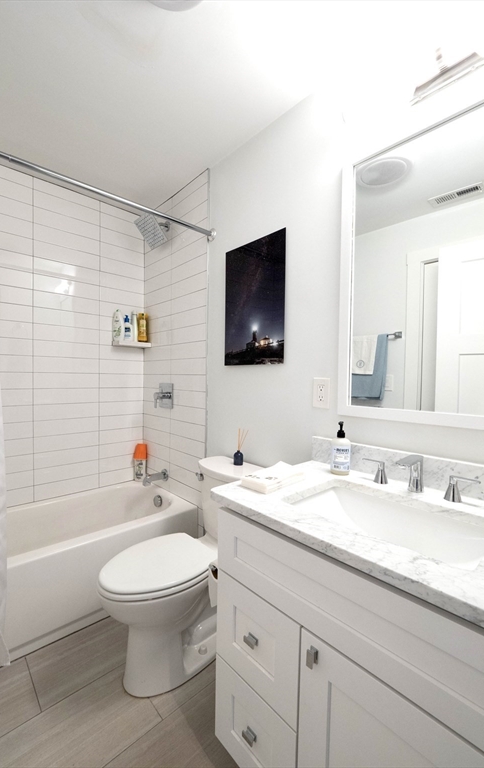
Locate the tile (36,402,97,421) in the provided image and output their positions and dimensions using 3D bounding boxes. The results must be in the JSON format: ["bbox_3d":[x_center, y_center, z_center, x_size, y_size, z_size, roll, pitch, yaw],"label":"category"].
[{"bbox_3d":[-1.176,0.187,2.114,0.401,0.101,0.010,-1,2,-43],"label":"tile"}]

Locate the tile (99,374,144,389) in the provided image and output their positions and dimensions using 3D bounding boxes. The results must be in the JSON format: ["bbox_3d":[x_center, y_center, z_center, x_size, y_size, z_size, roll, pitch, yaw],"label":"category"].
[{"bbox_3d":[-0.897,-0.024,2.339,0.329,0.100,0.010,-1,2,-43],"label":"tile"}]

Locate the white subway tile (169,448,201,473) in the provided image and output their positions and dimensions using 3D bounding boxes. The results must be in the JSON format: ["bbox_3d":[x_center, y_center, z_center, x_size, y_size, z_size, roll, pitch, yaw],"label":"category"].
[{"bbox_3d":[-0.354,0.507,2.018,0.012,0.101,0.399,-1,2,-43],"label":"white subway tile"}]

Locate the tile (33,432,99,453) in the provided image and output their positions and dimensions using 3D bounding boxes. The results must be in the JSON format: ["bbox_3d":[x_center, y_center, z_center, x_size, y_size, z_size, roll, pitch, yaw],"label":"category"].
[{"bbox_3d":[-1.179,0.395,2.119,0.401,0.101,0.010,-1,2,-43],"label":"tile"}]

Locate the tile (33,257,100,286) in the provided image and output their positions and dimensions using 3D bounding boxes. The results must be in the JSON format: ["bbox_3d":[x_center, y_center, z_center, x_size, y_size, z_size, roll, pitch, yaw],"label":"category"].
[{"bbox_3d":[-1.151,-0.741,2.067,0.397,0.101,0.010,-1,2,-43],"label":"tile"}]

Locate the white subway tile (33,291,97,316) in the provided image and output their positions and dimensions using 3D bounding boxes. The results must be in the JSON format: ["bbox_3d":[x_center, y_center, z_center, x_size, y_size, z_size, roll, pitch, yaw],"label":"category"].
[{"bbox_3d":[-1.153,-0.534,2.071,0.396,0.101,0.012,-1,2,-43],"label":"white subway tile"}]

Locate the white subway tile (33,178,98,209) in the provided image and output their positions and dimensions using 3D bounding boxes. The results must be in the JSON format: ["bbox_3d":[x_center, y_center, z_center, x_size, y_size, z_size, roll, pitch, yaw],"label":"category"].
[{"bbox_3d":[-1.144,-1.244,2.054,0.397,0.076,0.010,-1,2,-43],"label":"white subway tile"}]

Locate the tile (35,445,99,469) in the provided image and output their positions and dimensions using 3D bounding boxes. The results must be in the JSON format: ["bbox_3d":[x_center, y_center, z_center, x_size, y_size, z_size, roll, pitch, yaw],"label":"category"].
[{"bbox_3d":[-1.181,0.499,2.122,0.401,0.101,0.010,-1,2,-43],"label":"tile"}]

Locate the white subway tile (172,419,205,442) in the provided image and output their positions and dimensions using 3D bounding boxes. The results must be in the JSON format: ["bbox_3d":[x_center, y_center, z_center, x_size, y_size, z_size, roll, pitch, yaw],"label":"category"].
[{"bbox_3d":[-0.356,0.302,2.021,0.010,0.100,0.405,-1,2,-43],"label":"white subway tile"}]

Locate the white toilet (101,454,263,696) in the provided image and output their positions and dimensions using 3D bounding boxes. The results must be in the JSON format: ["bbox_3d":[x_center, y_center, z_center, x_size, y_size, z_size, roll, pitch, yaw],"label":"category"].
[{"bbox_3d":[-0.252,0.793,1.371,0.724,0.760,0.417,-1,2,-43],"label":"white toilet"}]

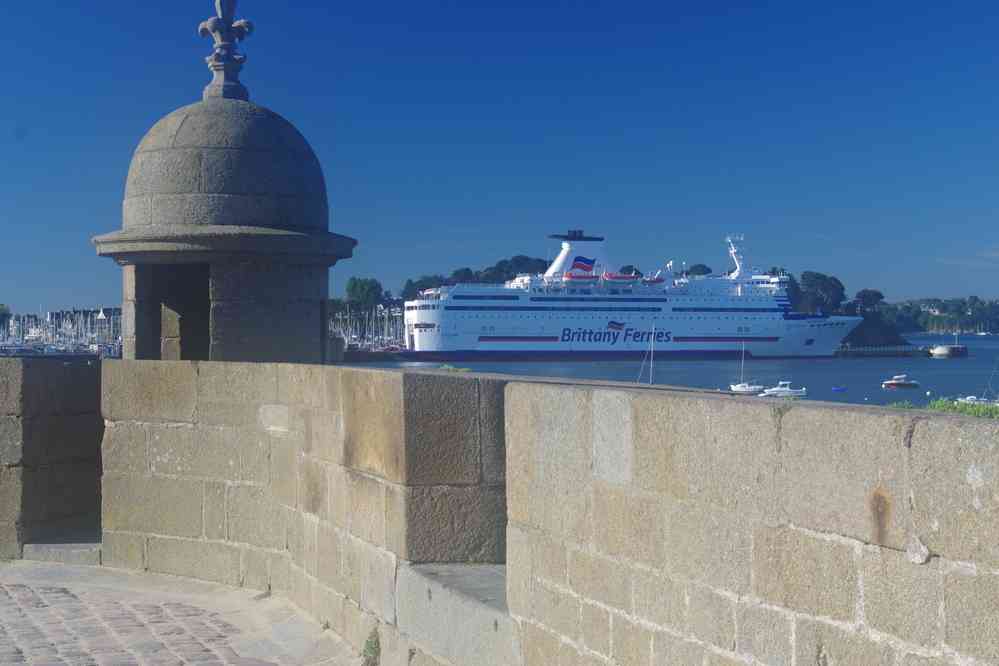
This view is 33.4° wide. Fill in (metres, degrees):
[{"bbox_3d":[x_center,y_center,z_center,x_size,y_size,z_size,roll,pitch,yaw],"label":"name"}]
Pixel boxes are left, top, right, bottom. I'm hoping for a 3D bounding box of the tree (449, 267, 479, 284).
[{"bbox_3d":[-17.900,-27.300,830.000,14.500,11.500,14.000,0,0,0],"label":"tree"}]

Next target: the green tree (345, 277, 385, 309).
[{"bbox_3d":[-71.400,-21.000,880.000,20.500,18.000,19.000,0,0,0],"label":"green tree"}]

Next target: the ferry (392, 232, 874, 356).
[{"bbox_3d":[46.300,-11.300,525.000,151.000,41.000,26.000,0,0,-17],"label":"ferry"}]

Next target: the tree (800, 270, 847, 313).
[{"bbox_3d":[155.000,-19.000,800.000,23.000,22.500,22.000,0,0,0],"label":"tree"}]

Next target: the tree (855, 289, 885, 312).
[{"bbox_3d":[182.000,-15.700,820.000,14.800,12.800,14.000,0,0,0],"label":"tree"}]

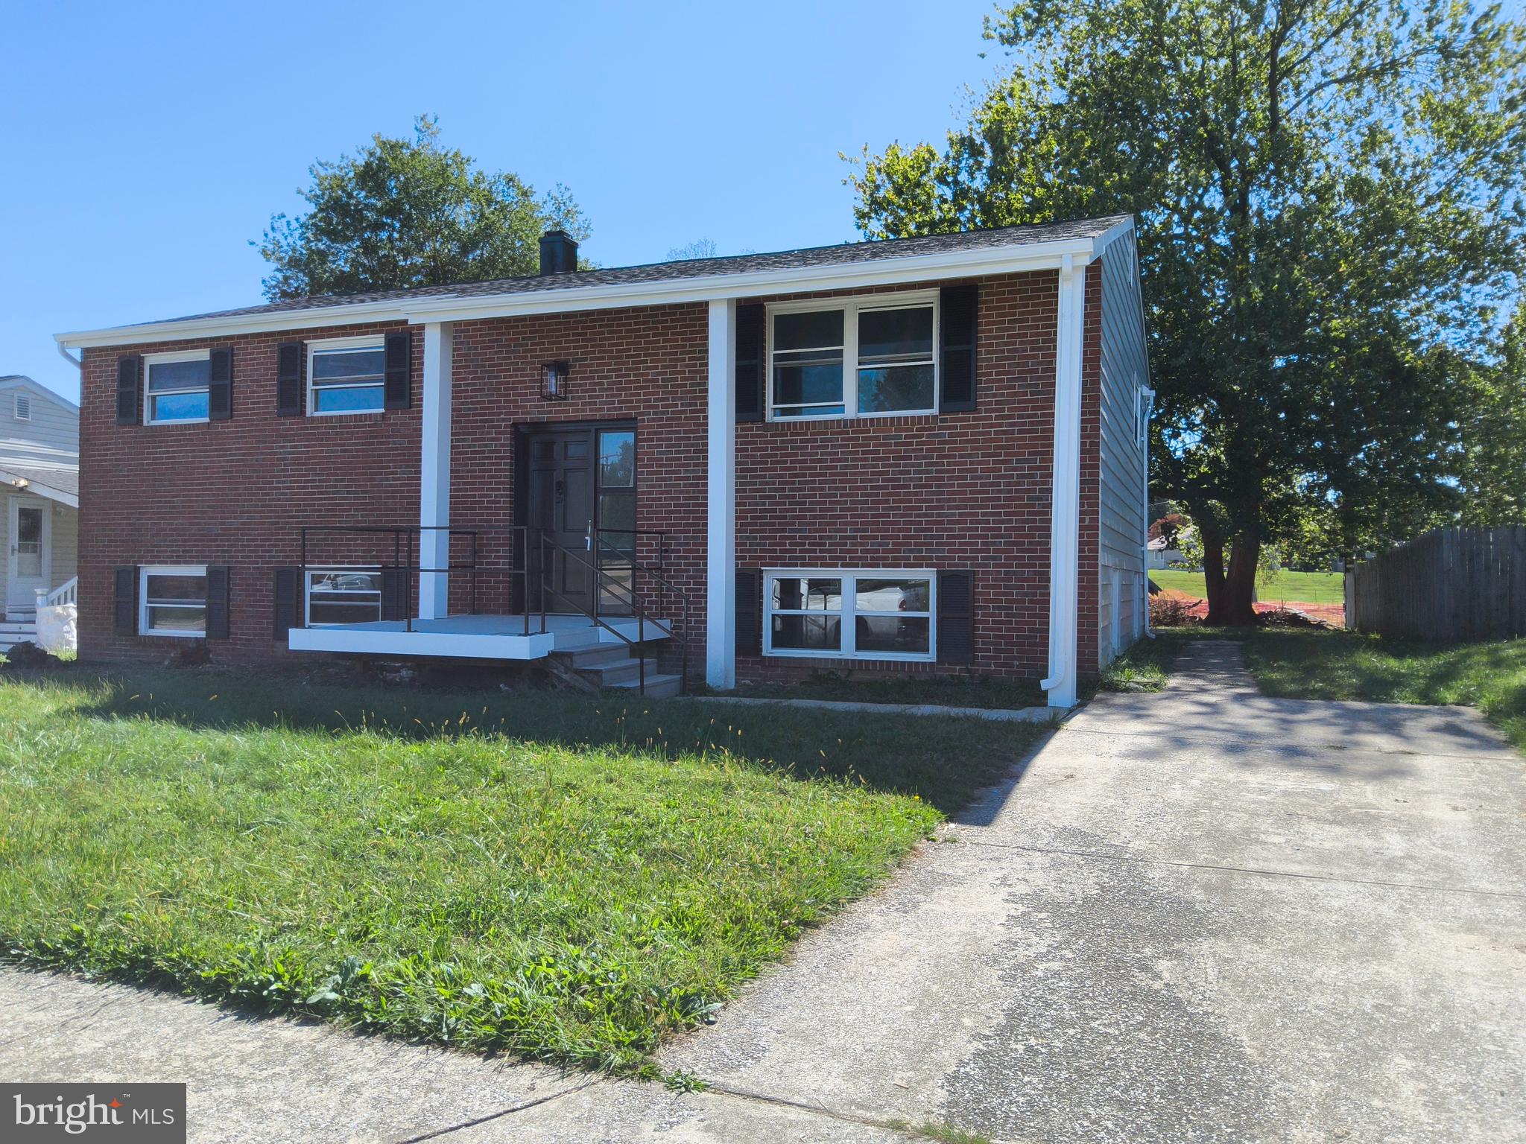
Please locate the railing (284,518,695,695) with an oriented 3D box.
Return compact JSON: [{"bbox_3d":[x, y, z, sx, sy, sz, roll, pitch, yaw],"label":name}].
[{"bbox_3d":[-2.113,0.307,10.124,3.200,1.430,2.484,1,0,21],"label":"railing"}]

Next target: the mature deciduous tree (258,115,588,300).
[{"bbox_3d":[-10.403,-6.436,34.030,10.300,15.335,10.300,1,0,21],"label":"mature deciduous tree"}]

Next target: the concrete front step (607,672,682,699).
[{"bbox_3d":[-0.983,0.994,9.184,0.280,0.150,0.867,1,0,21],"label":"concrete front step"}]

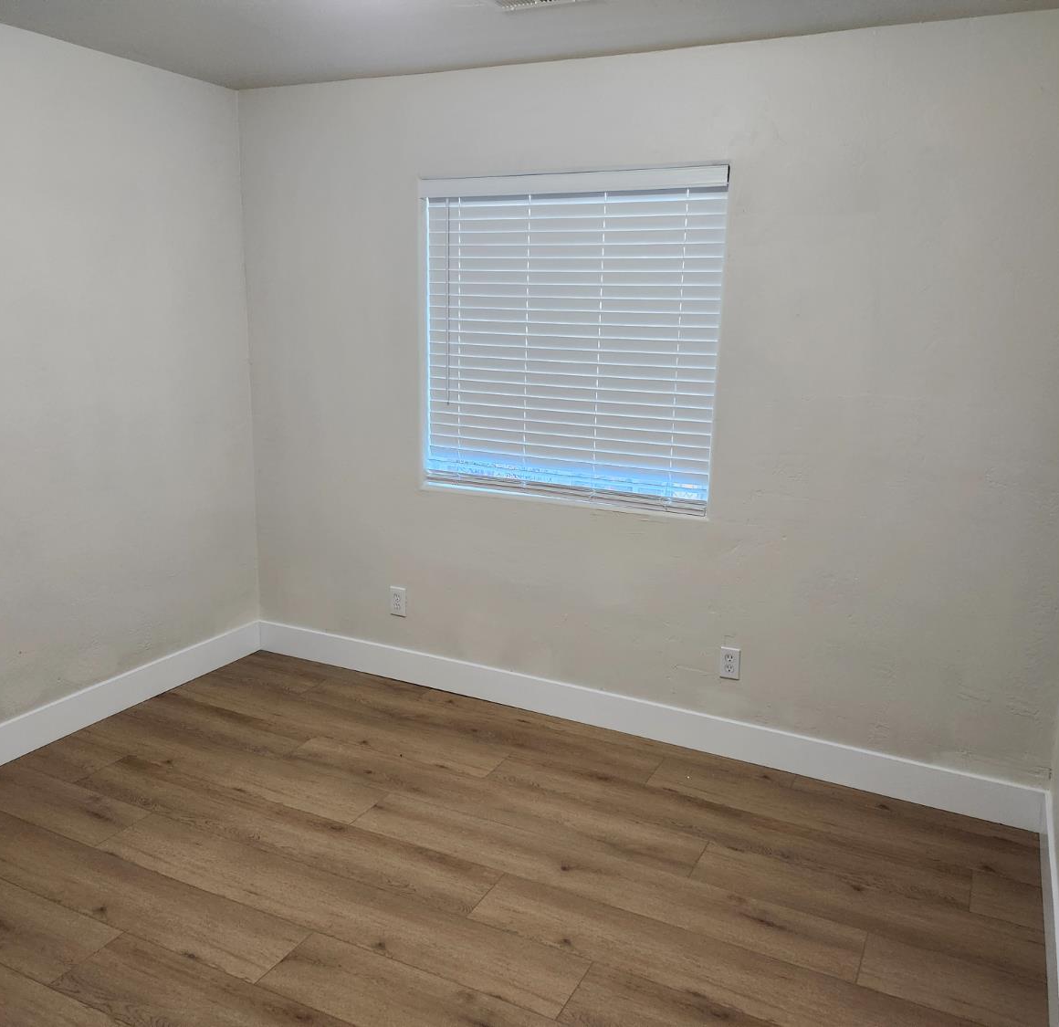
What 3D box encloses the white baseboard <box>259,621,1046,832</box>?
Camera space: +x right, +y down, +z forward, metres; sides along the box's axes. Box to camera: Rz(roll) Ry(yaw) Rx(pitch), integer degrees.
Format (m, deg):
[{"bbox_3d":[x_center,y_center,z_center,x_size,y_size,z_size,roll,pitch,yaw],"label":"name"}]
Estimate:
[{"bbox_3d":[0.181,0.758,3.574,3.236,0.150,0.018,7,14,26],"label":"white baseboard"}]

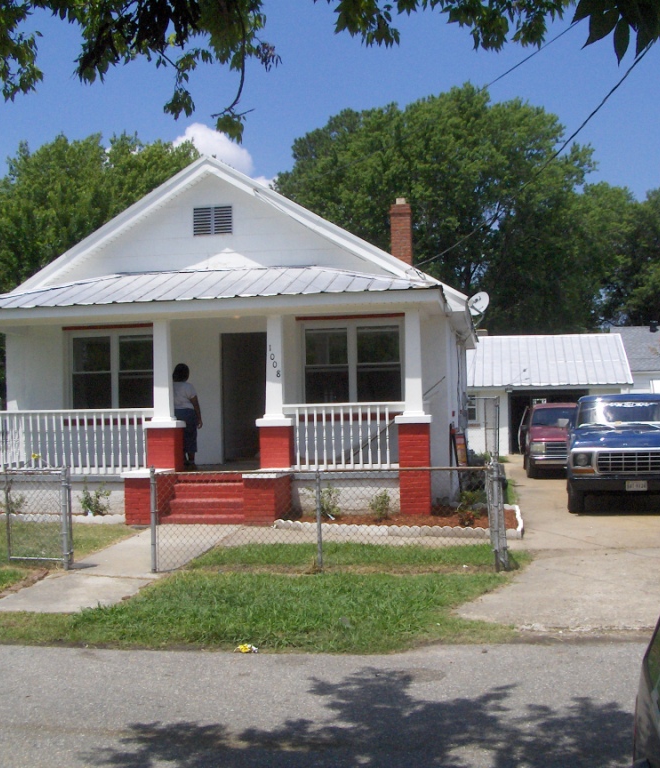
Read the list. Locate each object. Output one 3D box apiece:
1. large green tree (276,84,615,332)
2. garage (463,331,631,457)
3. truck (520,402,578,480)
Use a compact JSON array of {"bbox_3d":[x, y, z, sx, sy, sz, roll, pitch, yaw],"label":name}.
[{"bbox_3d":[5.200,-5.488,46.000,15.000,16.200,14.000,-1,-1,10],"label":"large green tree"},{"bbox_3d":[7.330,0.347,37.300,6.300,4.100,6.600,-1,-1,10],"label":"garage"},{"bbox_3d":[5.690,1.325,25.200,1.820,1.700,4.800,-1,-1,11],"label":"truck"}]

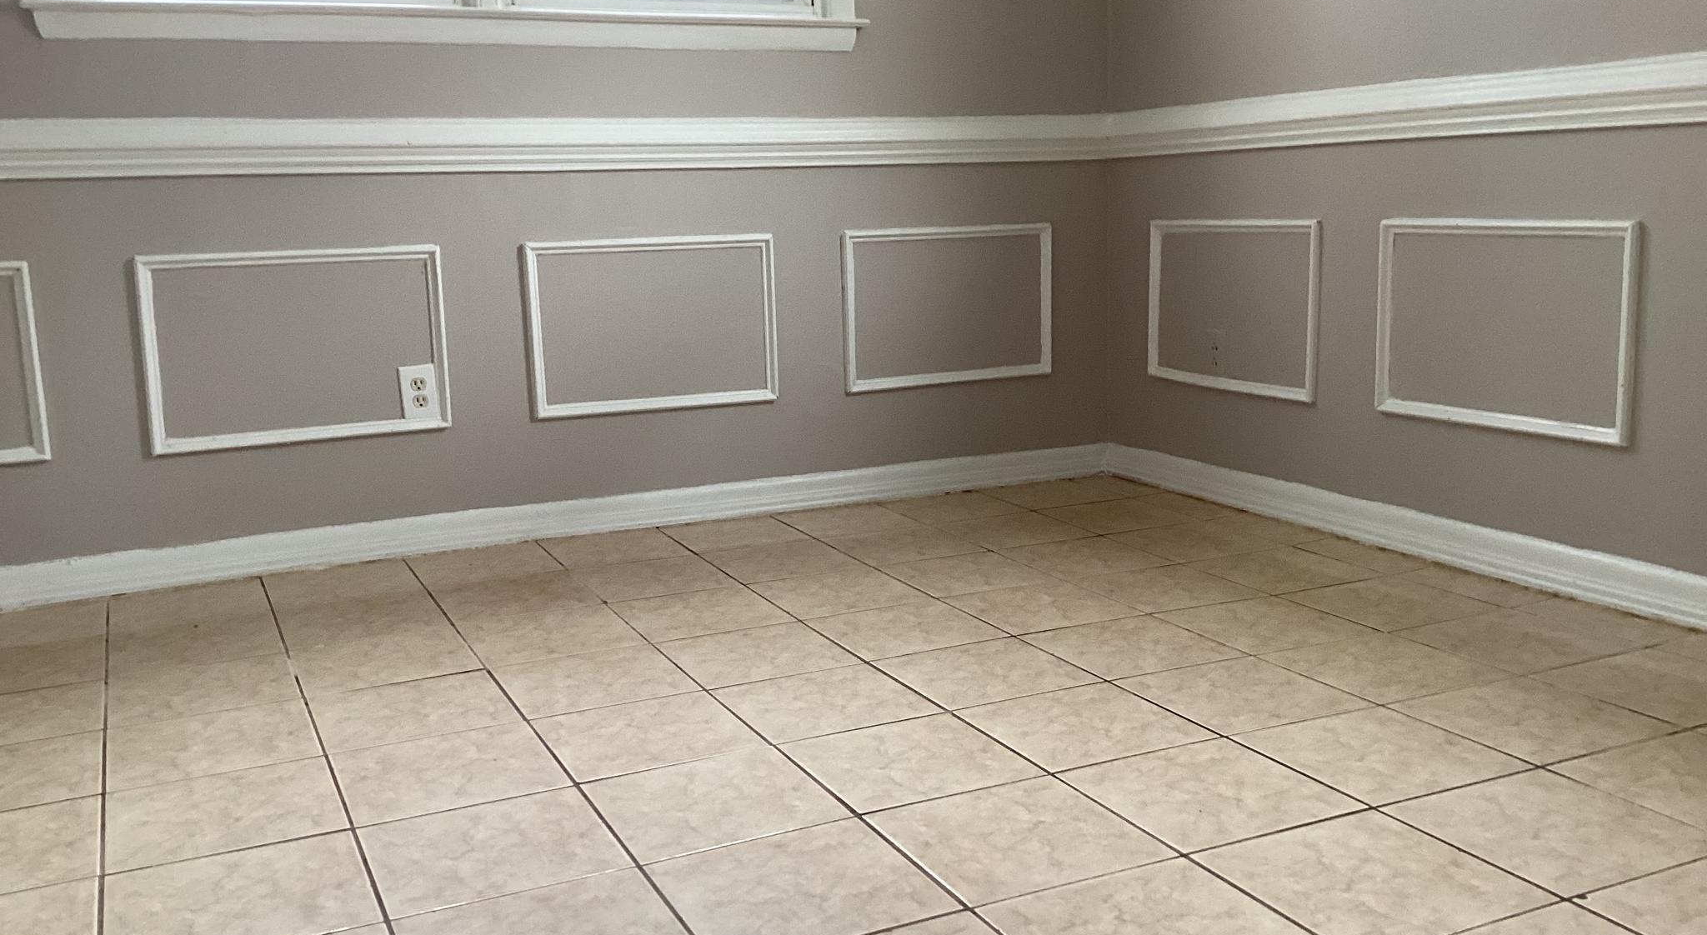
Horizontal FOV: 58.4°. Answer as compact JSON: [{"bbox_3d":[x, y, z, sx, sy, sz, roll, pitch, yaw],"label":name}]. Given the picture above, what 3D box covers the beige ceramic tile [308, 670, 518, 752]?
[{"bbox_3d":[-0.726,0.403,2.518,0.298,0.010,0.298,-6,11,-24],"label":"beige ceramic tile"}]

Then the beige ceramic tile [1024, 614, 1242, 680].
[{"bbox_3d":[0.501,0.326,2.759,0.301,0.012,0.301,-6,11,-24],"label":"beige ceramic tile"}]

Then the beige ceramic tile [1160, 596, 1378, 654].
[{"bbox_3d":[0.776,0.295,2.884,0.301,0.012,0.301,-6,11,-24],"label":"beige ceramic tile"}]

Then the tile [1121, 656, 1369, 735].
[{"bbox_3d":[0.628,0.370,2.479,0.298,0.010,0.298,-6,11,-24],"label":"tile"}]

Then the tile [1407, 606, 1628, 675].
[{"bbox_3d":[1.180,0.309,2.738,0.301,0.012,0.301,-6,11,-24],"label":"tile"}]

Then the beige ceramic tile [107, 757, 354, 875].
[{"bbox_3d":[-0.872,0.480,2.123,0.297,0.010,0.297,-6,11,-24],"label":"beige ceramic tile"}]

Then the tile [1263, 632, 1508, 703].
[{"bbox_3d":[0.903,0.340,2.603,0.297,0.010,0.297,-6,11,-24],"label":"tile"}]

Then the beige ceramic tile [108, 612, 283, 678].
[{"bbox_3d":[-1.258,0.344,2.934,0.298,0.010,0.298,-6,11,-24],"label":"beige ceramic tile"}]

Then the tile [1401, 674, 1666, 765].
[{"bbox_3d":[1.031,0.384,2.332,0.297,0.010,0.297,-6,11,-24],"label":"tile"}]

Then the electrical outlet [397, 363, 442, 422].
[{"bbox_3d":[-1.013,-0.174,3.575,0.077,0.122,0.010,-9,12,-23],"label":"electrical outlet"}]

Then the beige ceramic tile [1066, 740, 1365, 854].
[{"bbox_3d":[0.484,0.447,2.090,0.301,0.012,0.301,-6,11,-24],"label":"beige ceramic tile"}]

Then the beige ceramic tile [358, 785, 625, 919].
[{"bbox_3d":[-0.469,0.493,1.978,0.297,0.010,0.297,-6,11,-24],"label":"beige ceramic tile"}]

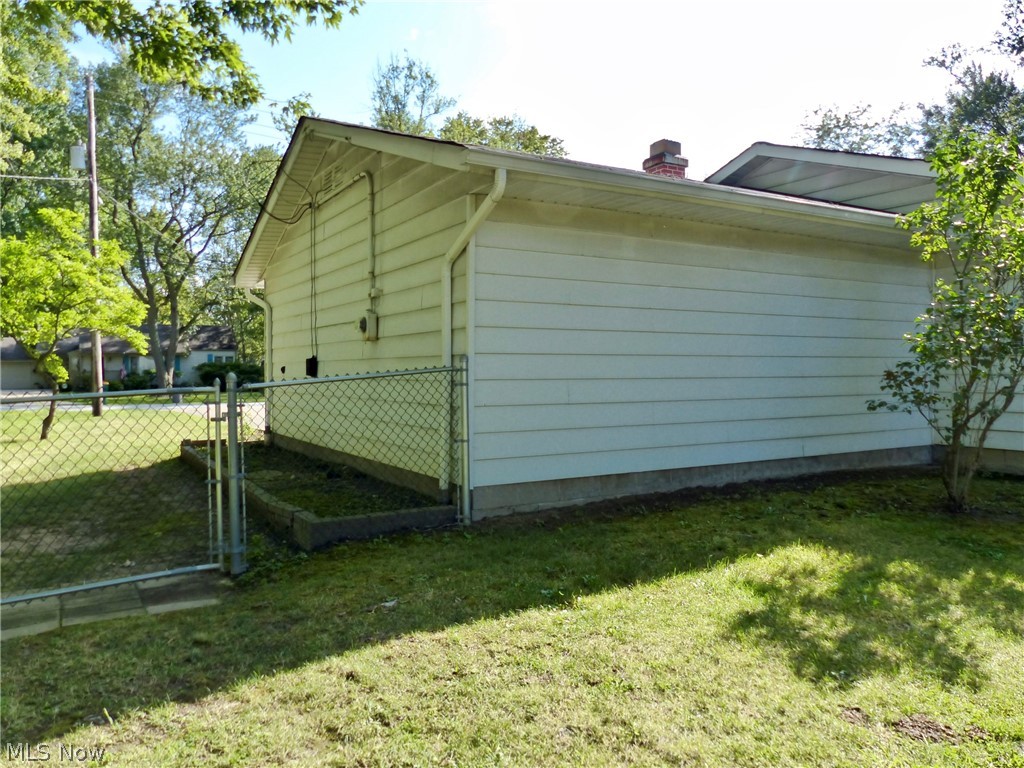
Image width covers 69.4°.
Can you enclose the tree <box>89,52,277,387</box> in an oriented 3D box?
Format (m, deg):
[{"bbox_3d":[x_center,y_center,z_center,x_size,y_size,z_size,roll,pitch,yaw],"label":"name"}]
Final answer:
[{"bbox_3d":[-19.251,-9.114,42.919,10.800,19.800,10.500,-1,1,-24],"label":"tree"}]

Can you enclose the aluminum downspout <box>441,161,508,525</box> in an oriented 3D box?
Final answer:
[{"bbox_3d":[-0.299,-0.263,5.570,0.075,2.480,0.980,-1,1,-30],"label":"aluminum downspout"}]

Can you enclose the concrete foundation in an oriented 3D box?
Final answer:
[{"bbox_3d":[2.291,0.884,7.299,6.100,0.270,0.200,-1,1,-30],"label":"concrete foundation"}]

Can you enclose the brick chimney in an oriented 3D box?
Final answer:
[{"bbox_3d":[2.363,-3.382,11.466,0.480,0.670,0.470,-1,1,-30],"label":"brick chimney"}]

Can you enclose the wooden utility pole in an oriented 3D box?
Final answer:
[{"bbox_3d":[-13.126,-4.382,23.256,0.310,10.750,0.310,-1,1,-30],"label":"wooden utility pole"}]

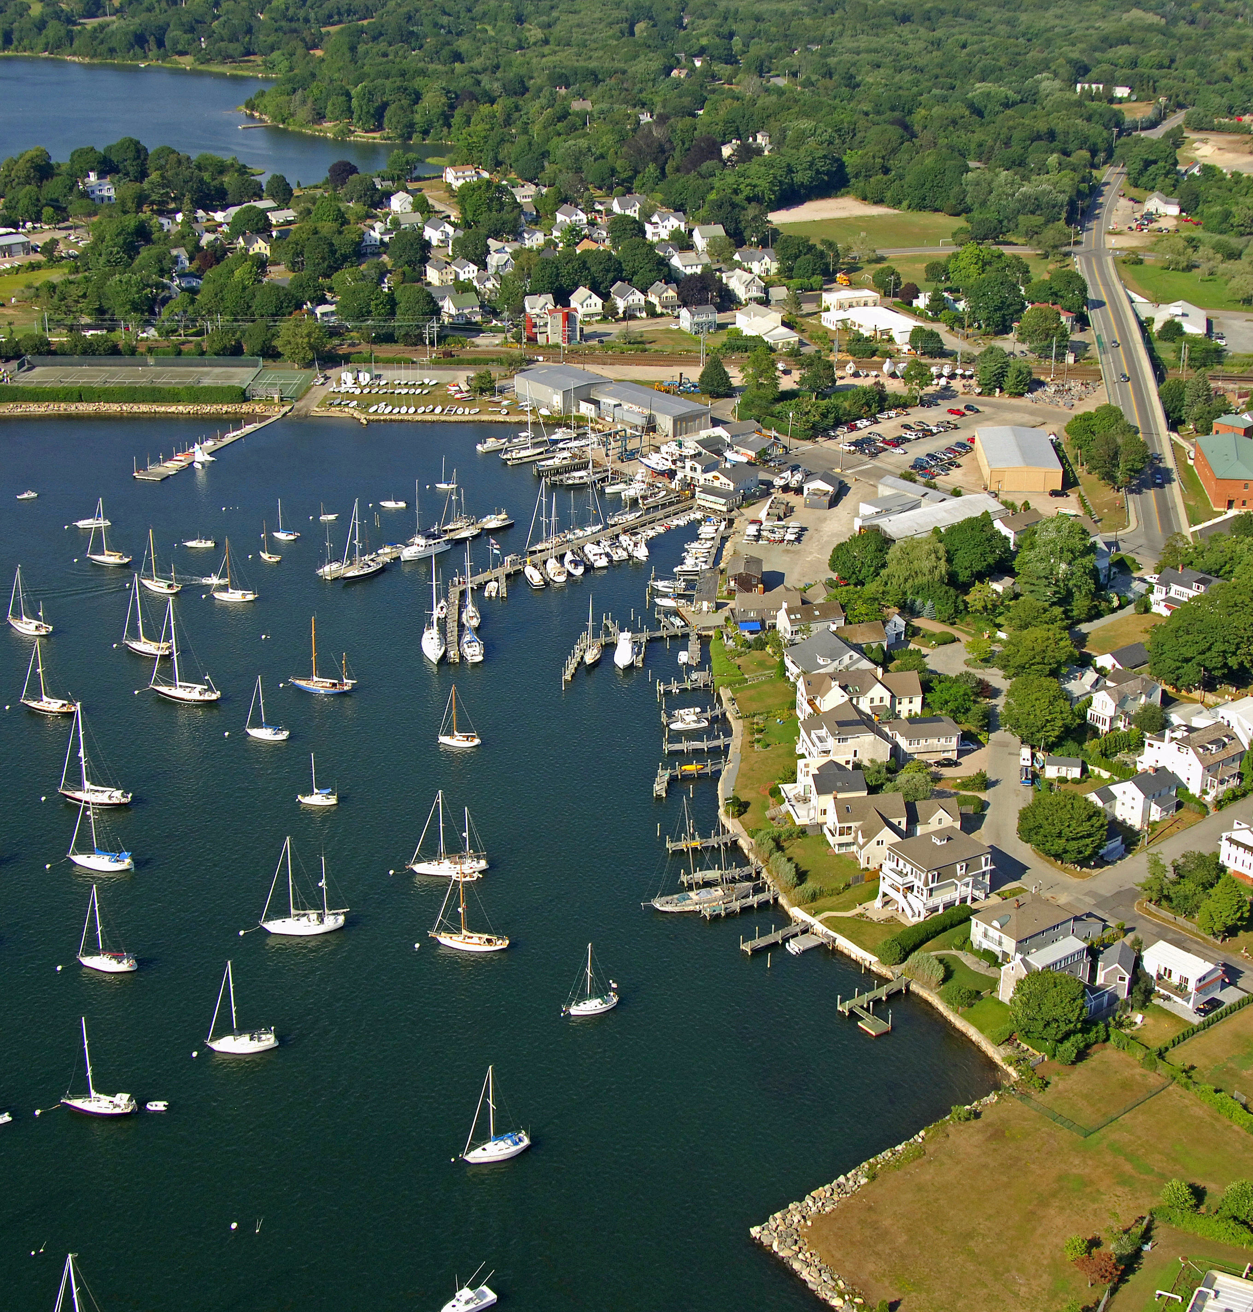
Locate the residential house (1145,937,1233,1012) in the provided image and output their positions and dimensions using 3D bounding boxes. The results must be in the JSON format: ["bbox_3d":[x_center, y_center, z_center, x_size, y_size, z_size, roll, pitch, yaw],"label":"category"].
[{"bbox_3d":[83.135,46.784,293.669,7.810,5.910,9.490,-17,28,-35],"label":"residential house"}]

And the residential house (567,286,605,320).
[{"bbox_3d":[-13.490,-123.860,691.570,8.300,8.600,12.300,-9,24,-18],"label":"residential house"}]

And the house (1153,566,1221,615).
[{"bbox_3d":[120.330,-12.930,421.000,10.000,8.000,13.000,-21,30,-39],"label":"house"}]

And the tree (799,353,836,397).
[{"bbox_3d":[57.890,-85.540,599.190,11.500,13.500,11.500,0,22,0],"label":"tree"}]

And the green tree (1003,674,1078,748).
[{"bbox_3d":[77.430,10.530,368.650,13.300,12.400,13.300,-1,23,0],"label":"green tree"}]

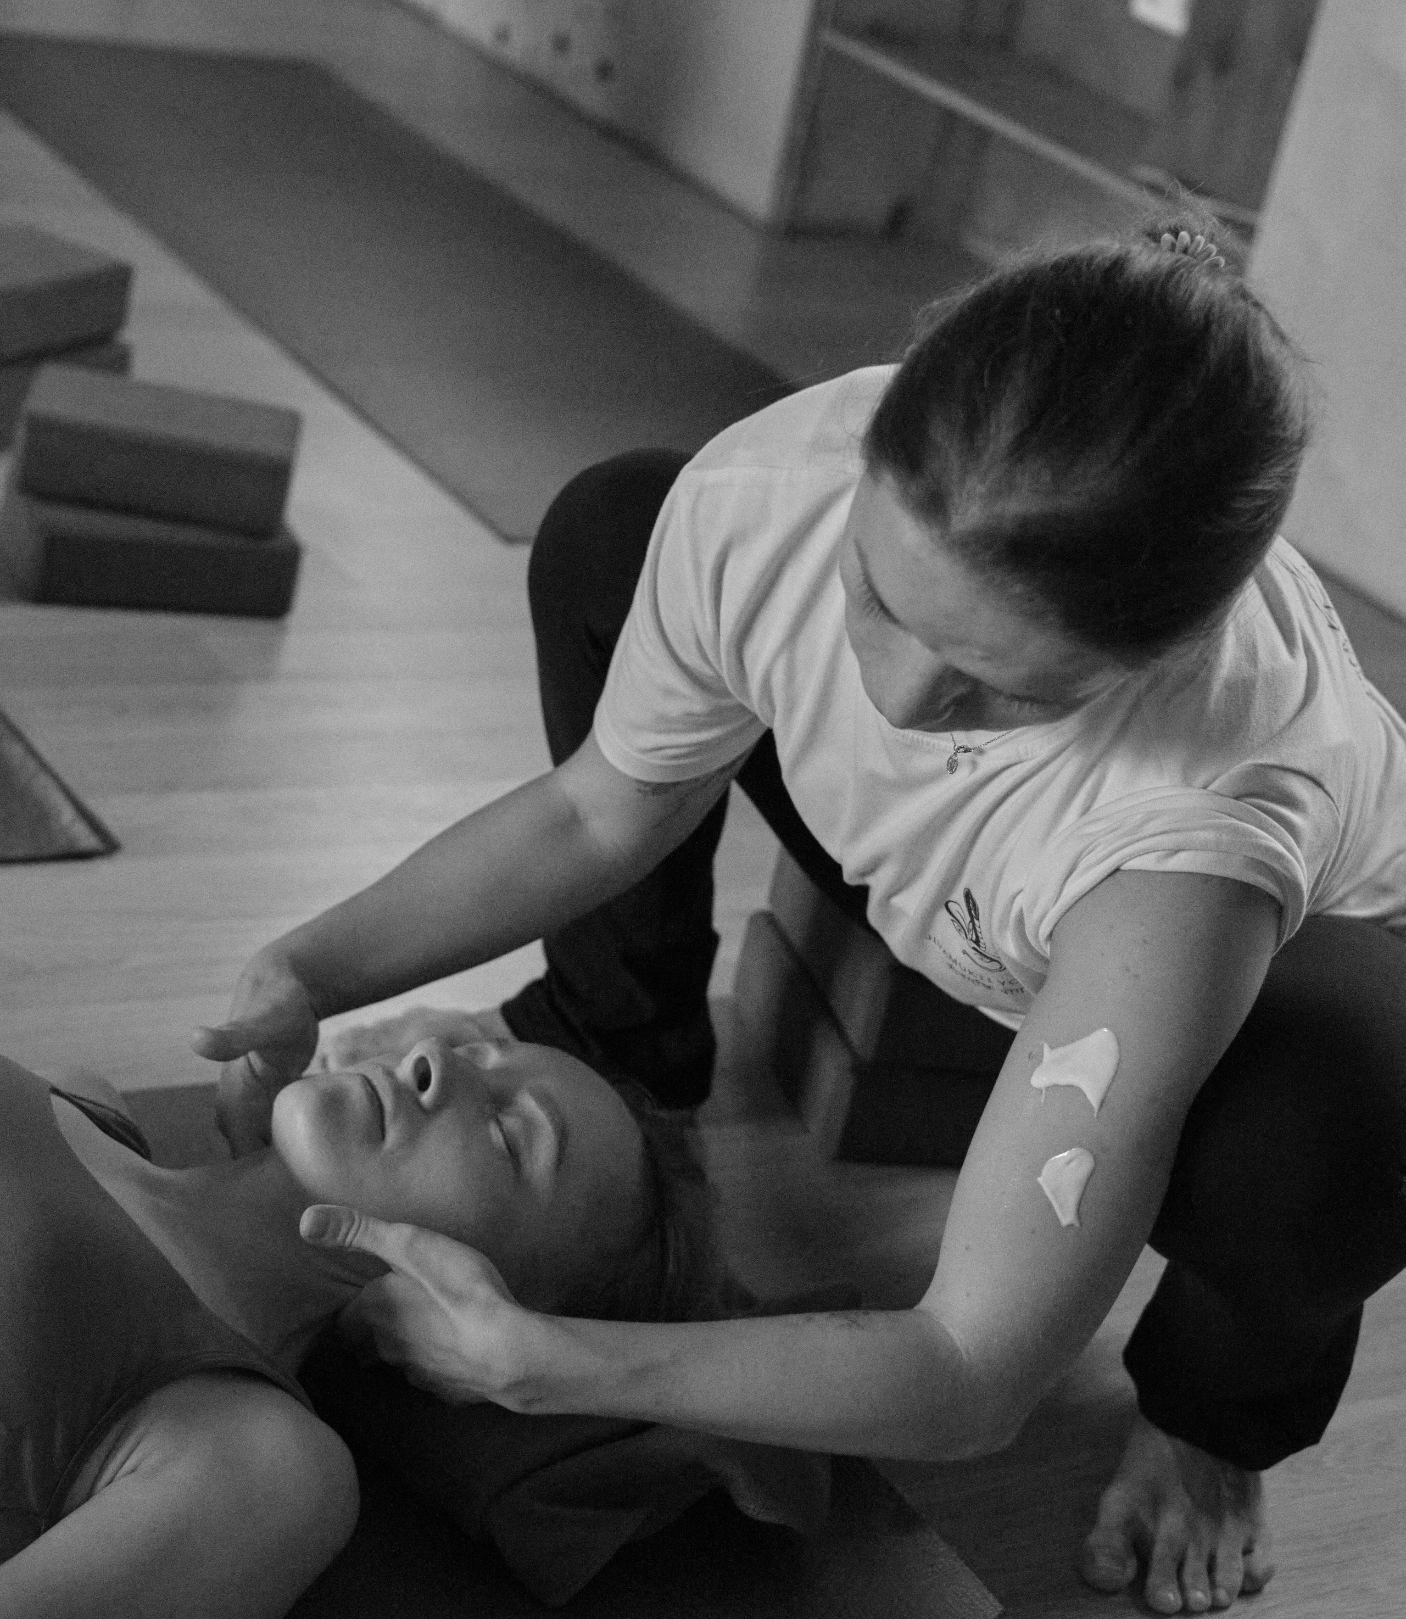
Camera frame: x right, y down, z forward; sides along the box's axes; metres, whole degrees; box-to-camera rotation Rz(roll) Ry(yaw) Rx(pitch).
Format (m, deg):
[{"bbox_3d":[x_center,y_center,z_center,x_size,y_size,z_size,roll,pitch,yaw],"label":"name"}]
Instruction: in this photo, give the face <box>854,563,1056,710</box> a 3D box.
[{"bbox_3d":[0.111,-0.078,1.320,0.140,0.110,0.185,35,-14,3],"label":"face"}]

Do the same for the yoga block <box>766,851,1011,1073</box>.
[{"bbox_3d":[0.152,0.091,2.107,0.150,0.070,0.218,3,25,-21],"label":"yoga block"}]

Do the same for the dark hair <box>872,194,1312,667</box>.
[{"bbox_3d":[0.163,-0.156,1.290,0.168,0.210,0.190,32,-13,2],"label":"dark hair"}]

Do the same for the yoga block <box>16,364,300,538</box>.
[{"bbox_3d":[-0.472,-0.312,2.701,0.221,0.070,0.152,9,23,-8],"label":"yoga block"}]

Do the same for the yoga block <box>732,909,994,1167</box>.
[{"bbox_3d":[0.127,0.155,2.119,0.150,0.070,0.218,3,25,-21],"label":"yoga block"}]

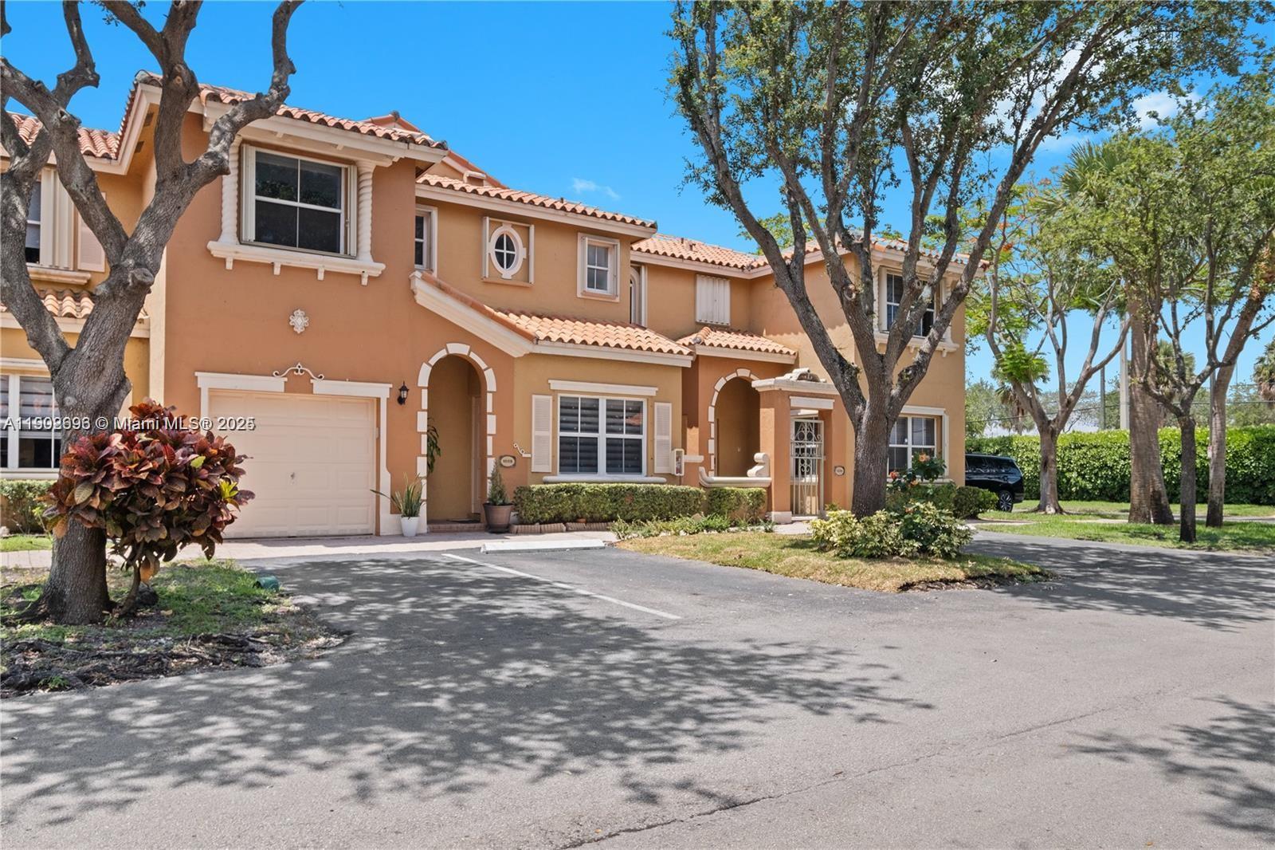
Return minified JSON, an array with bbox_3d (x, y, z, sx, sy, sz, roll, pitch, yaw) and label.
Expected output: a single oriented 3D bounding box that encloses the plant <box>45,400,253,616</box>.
[{"bbox_3d":[-3.570,0.590,6.450,1.420,1.520,1.300,2,-3,-29],"label":"plant"}]

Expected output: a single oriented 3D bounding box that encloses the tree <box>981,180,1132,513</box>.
[{"bbox_3d":[12.750,-2.400,27.200,4.900,10.100,4.700,-1,-3,25],"label":"tree"}]

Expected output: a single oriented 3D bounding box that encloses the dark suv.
[{"bbox_3d":[9.600,1.840,27.400,5.200,1.880,2.030,2,-3,-32],"label":"dark suv"}]

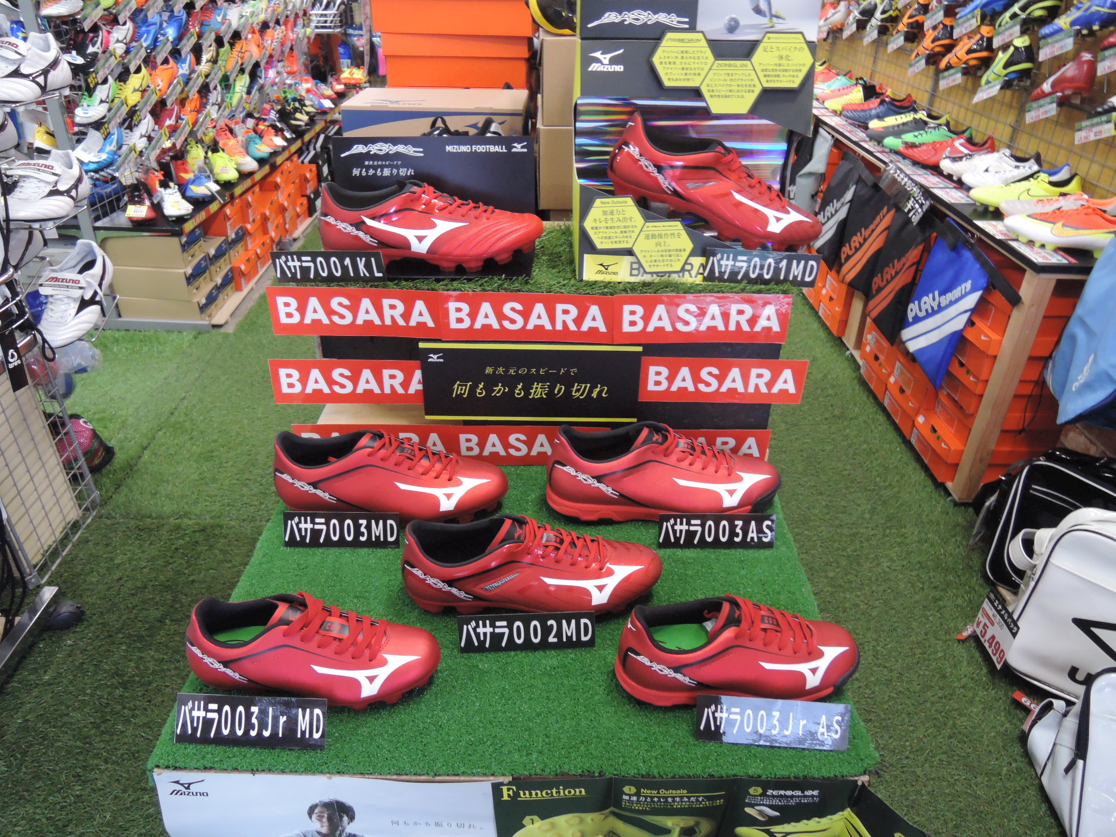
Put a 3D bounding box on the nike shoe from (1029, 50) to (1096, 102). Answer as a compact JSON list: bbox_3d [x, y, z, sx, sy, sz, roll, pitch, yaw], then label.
[{"bbox_3d":[1.520,-1.020,2.352,0.100,0.105,0.280,1,11,0],"label":"nike shoe"}]

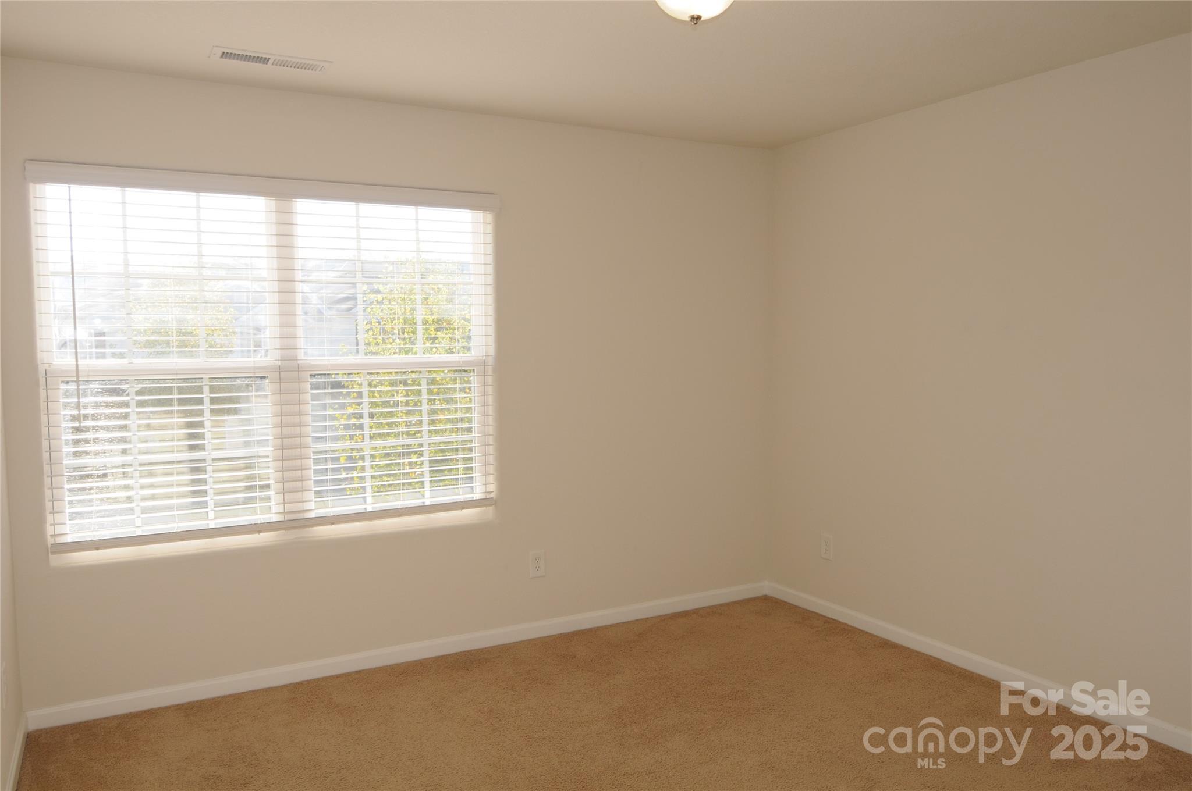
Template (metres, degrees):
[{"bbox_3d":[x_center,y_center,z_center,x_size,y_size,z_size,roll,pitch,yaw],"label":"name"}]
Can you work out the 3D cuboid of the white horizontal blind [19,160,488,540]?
[{"bbox_3d":[-1.245,-0.156,3.429,1.773,1.447,0.120,-3,5,-28],"label":"white horizontal blind"}]

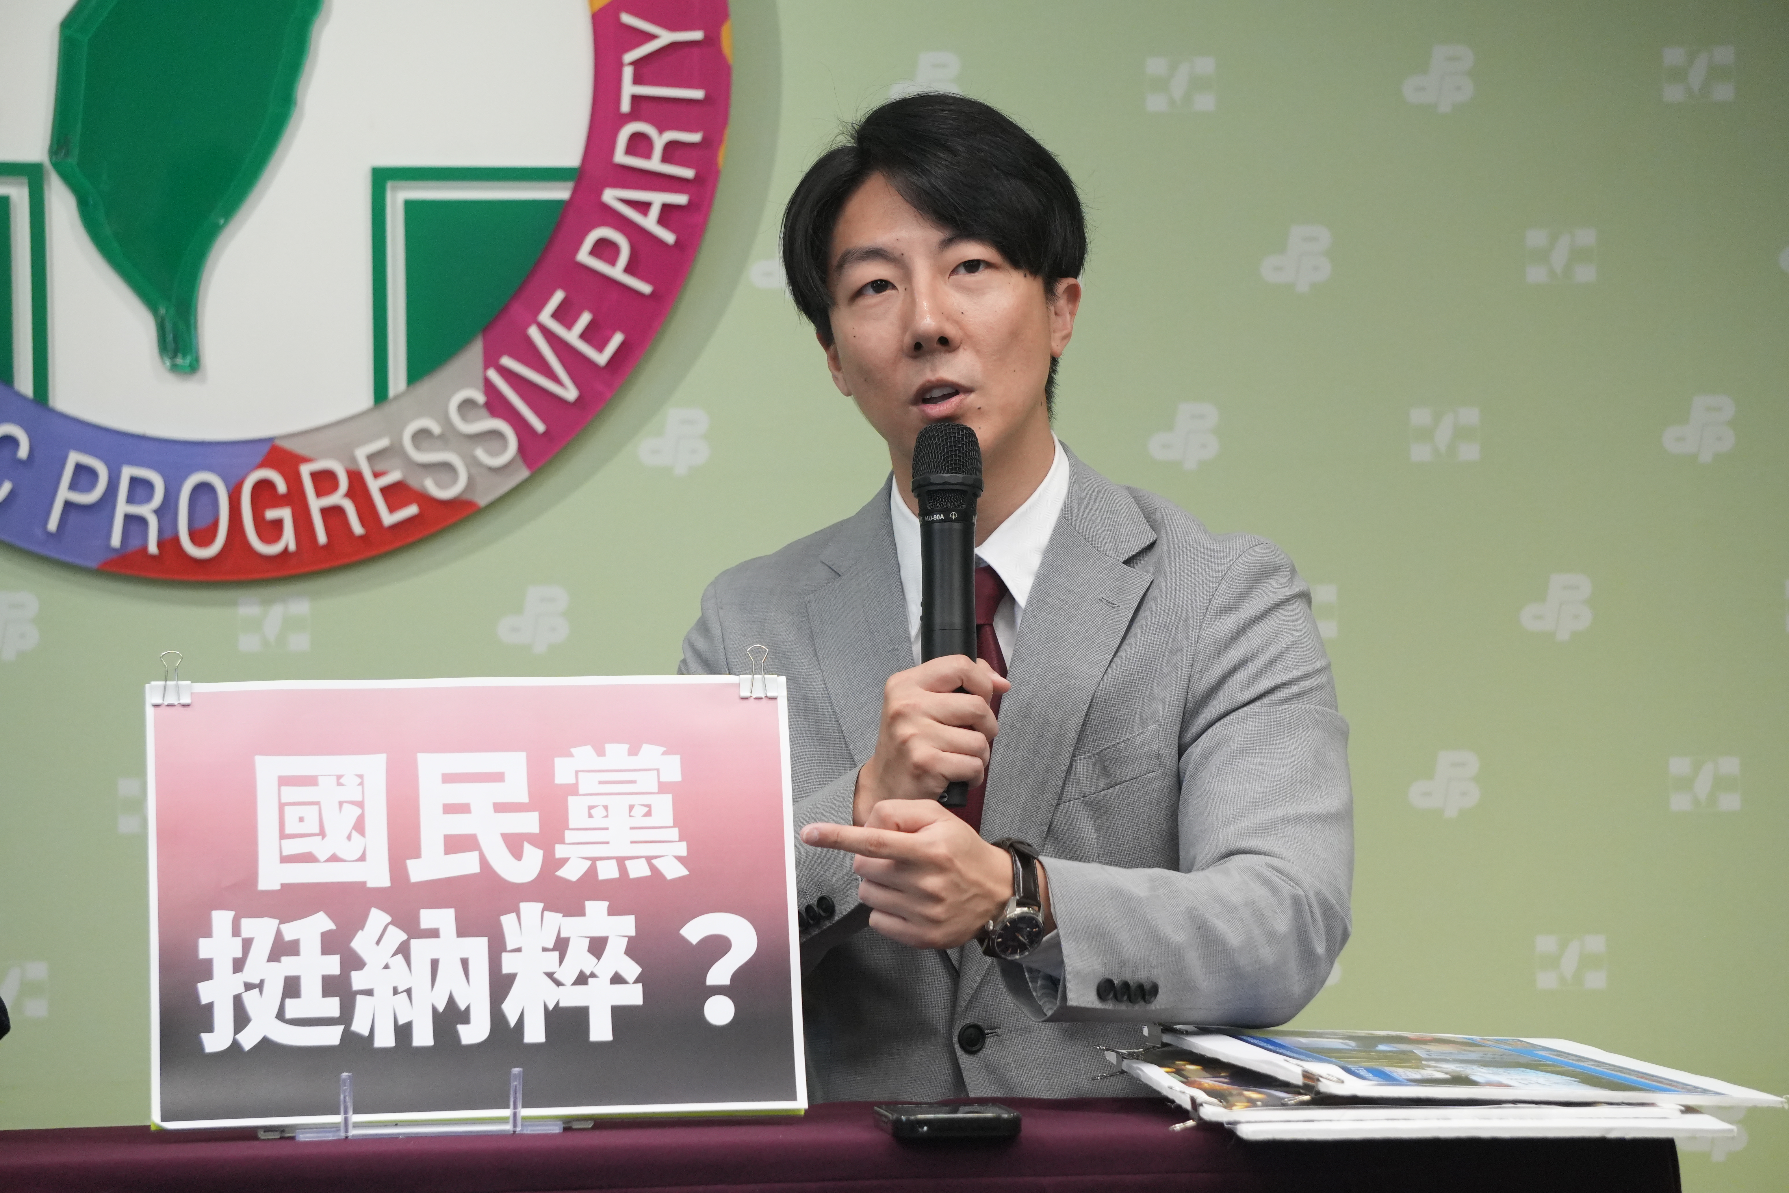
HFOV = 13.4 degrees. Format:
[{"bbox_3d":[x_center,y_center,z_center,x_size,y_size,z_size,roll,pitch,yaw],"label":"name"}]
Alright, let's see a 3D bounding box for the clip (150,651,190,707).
[{"bbox_3d":[-0.470,0.053,4.945,0.026,0.036,0.014,0,-18,-5],"label":"clip"}]

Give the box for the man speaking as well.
[{"bbox_3d":[0.080,0.355,5.100,0.500,1.380,0.600,-1,-2,7],"label":"man speaking"}]

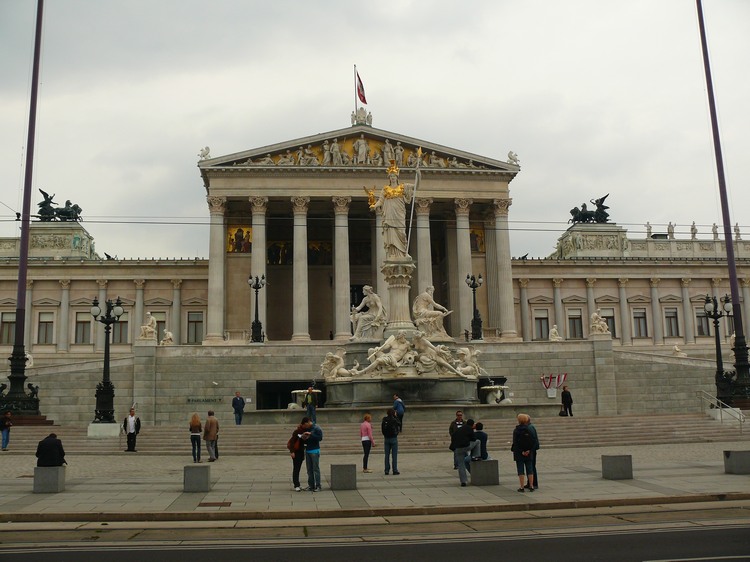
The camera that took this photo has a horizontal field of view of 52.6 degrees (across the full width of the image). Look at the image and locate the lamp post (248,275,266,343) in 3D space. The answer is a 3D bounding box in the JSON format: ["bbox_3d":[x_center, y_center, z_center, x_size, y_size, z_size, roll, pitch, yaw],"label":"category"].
[{"bbox_3d":[-9.501,2.212,61.349,1.400,5.617,1.400,0,-10,-6],"label":"lamp post"}]

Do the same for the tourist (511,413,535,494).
[{"bbox_3d":[3.221,3.715,16.436,0.470,1.646,0.420,1,-9,-14],"label":"tourist"}]

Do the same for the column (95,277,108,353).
[{"bbox_3d":[-27.201,3.459,75.493,1.000,7.211,1.000,0,-9,-6],"label":"column"}]

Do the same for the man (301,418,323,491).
[{"bbox_3d":[-1.461,4.114,18.006,0.420,1.670,0.540,7,-13,-40],"label":"man"}]

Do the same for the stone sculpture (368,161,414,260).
[{"bbox_3d":[0.923,-3.829,41.176,2.600,5.550,1.800,0,-10,-6],"label":"stone sculpture"}]

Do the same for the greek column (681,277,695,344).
[{"bbox_3d":[33.954,3.284,81.993,1.000,7.205,1.000,0,-9,-6],"label":"greek column"}]

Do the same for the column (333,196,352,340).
[{"bbox_3d":[-2.571,-0.957,59.969,1.550,11.576,1.550,0,-10,-6],"label":"column"}]

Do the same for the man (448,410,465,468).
[{"bbox_3d":[2.498,4.814,22.956,0.560,1.740,0.400,1,-10,-10],"label":"man"}]

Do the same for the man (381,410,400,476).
[{"bbox_3d":[0.430,4.451,21.054,0.550,1.790,0.420,-3,-10,12],"label":"man"}]

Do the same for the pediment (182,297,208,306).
[{"bbox_3d":[-16.051,1.724,67.884,2.417,0.950,0.450,0,-10,-6],"label":"pediment"}]

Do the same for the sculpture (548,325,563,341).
[{"bbox_3d":[15.606,4.513,65.352,1.200,1.500,0.950,-2,-10,3],"label":"sculpture"}]

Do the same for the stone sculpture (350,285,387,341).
[{"bbox_3d":[-0.322,1.656,39.055,1.888,2.890,1.450,2,-10,-17],"label":"stone sculpture"}]

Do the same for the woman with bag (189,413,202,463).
[{"bbox_3d":[-6.085,5.312,25.700,0.470,1.700,0.320,0,-10,-6],"label":"woman with bag"}]

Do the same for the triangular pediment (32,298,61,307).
[{"bbox_3d":[-30.862,2.004,71.319,2.620,0.820,0.500,0,-10,-5],"label":"triangular pediment"}]

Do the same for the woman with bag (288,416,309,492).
[{"bbox_3d":[-1.753,3.979,17.471,0.500,1.661,0.500,0,-9,-8],"label":"woman with bag"}]

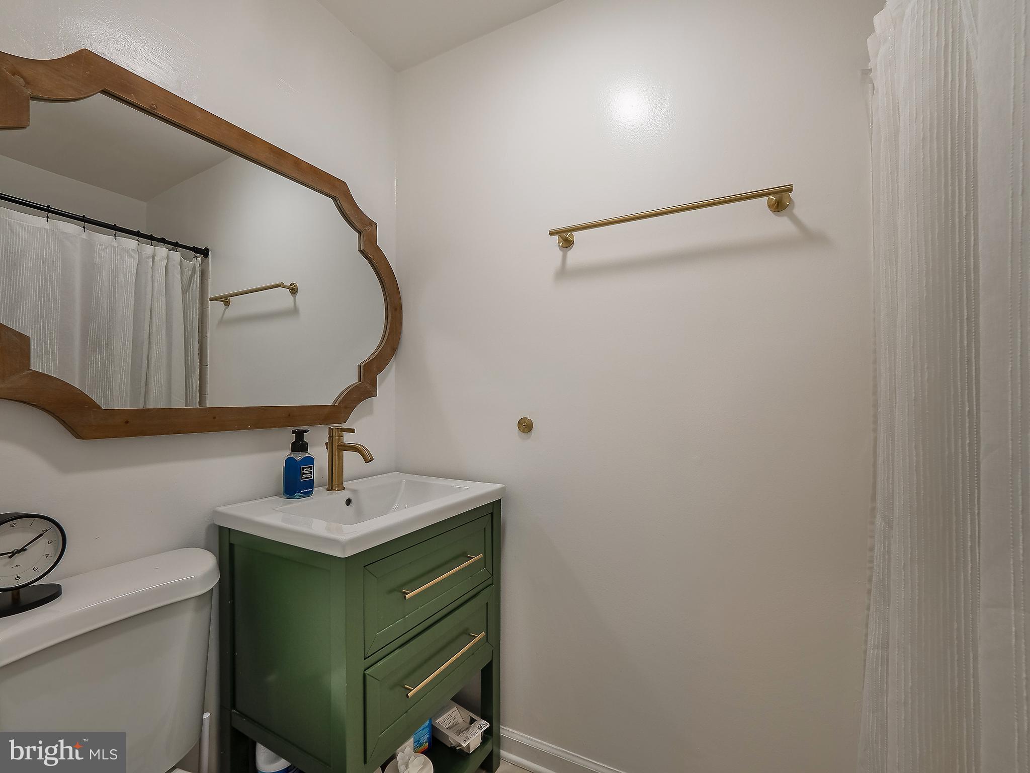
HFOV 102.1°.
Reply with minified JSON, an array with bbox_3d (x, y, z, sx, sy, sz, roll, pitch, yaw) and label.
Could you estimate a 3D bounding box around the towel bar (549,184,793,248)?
[{"bbox_3d":[0.376,-0.444,1.102,0.600,0.054,0.078,-1,-2,29],"label":"towel bar"}]

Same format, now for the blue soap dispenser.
[{"bbox_3d":[-0.619,0.219,1.196,0.070,0.184,0.064,-1,-2,32],"label":"blue soap dispenser"}]

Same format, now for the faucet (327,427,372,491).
[{"bbox_3d":[-0.497,0.219,1.250,0.195,0.188,0.055,-1,-2,29],"label":"faucet"}]

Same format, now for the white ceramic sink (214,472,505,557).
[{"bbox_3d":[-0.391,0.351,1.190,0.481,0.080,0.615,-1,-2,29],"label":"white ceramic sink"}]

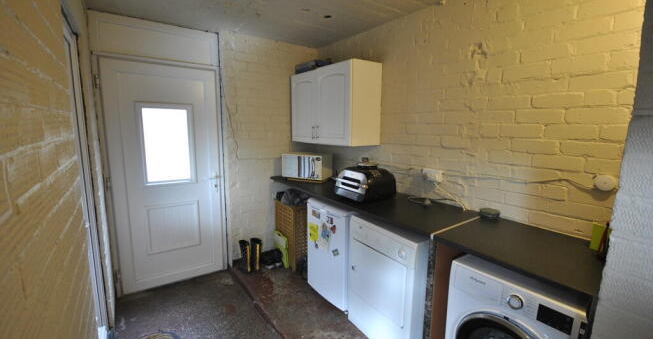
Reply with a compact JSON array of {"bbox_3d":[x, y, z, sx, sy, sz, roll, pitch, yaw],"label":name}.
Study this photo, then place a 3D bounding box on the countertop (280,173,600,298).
[{"bbox_3d":[0.410,0.249,2.116,0.617,0.038,2.669,-5,10,-35],"label":"countertop"}]

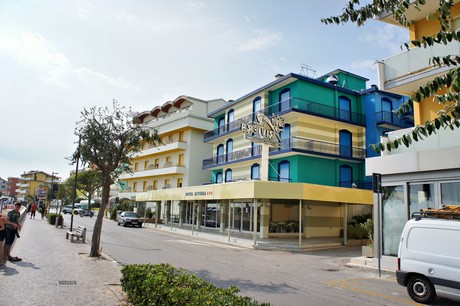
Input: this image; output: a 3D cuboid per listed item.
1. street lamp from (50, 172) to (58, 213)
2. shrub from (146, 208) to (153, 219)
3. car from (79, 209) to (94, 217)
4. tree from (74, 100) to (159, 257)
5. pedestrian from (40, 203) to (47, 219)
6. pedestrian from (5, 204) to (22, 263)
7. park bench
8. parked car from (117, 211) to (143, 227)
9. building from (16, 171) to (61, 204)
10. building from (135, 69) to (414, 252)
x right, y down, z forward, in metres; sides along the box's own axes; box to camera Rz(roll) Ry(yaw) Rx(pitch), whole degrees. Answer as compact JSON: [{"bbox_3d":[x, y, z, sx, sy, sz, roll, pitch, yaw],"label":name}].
[{"bbox_3d":[-31.994,7.379,62.677,1.100,7.300,0.250,7,-11,-29],"label":"street lamp"},{"bbox_3d":[-8.855,6.705,38.200,0.850,1.200,0.850,7,-11,-29],"label":"shrub"},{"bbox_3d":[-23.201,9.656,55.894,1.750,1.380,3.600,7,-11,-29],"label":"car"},{"bbox_3d":[-4.208,0.849,12.385,2.950,5.500,2.950,7,-11,-29],"label":"tree"},{"bbox_3d":[-21.524,6.790,39.973,0.500,1.720,0.400,7,-11,-29],"label":"pedestrian"},{"bbox_3d":[-6.678,2.440,10.783,0.460,1.720,0.480,3,-9,-4],"label":"pedestrian"},{"bbox_3d":[-7.487,3.935,16.908,0.660,0.730,1.700,7,-11,-29],"label":"park bench"},{"bbox_3d":[-9.631,6.282,32.910,1.680,1.420,4.300,6,-10,-24],"label":"parked car"},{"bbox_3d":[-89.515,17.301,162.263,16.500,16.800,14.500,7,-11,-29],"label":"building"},{"bbox_3d":[3.537,0.470,33.128,17.600,13.800,25.400,7,-11,-29],"label":"building"}]

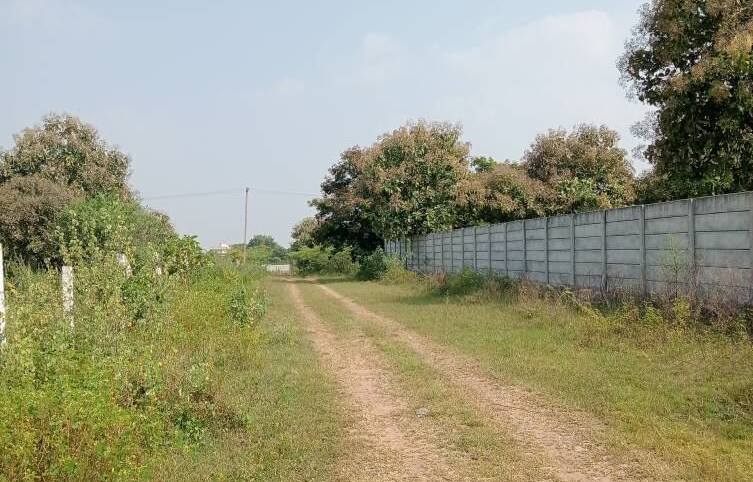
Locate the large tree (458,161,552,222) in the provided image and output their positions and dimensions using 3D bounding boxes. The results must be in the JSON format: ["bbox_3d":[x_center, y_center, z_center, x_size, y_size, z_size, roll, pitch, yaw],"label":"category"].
[{"bbox_3d":[5.365,-0.661,33.953,3.900,5.350,3.900,0,-1,-8],"label":"large tree"}]

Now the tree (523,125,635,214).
[{"bbox_3d":[6.845,-1.051,27.449,3.900,5.880,3.900,0,-1,-8],"label":"tree"}]

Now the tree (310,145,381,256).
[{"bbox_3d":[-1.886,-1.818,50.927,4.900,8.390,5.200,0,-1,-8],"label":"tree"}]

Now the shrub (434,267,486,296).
[{"bbox_3d":[3.006,1.450,28.991,1.800,1.000,1.500,0,-1,-8],"label":"shrub"}]

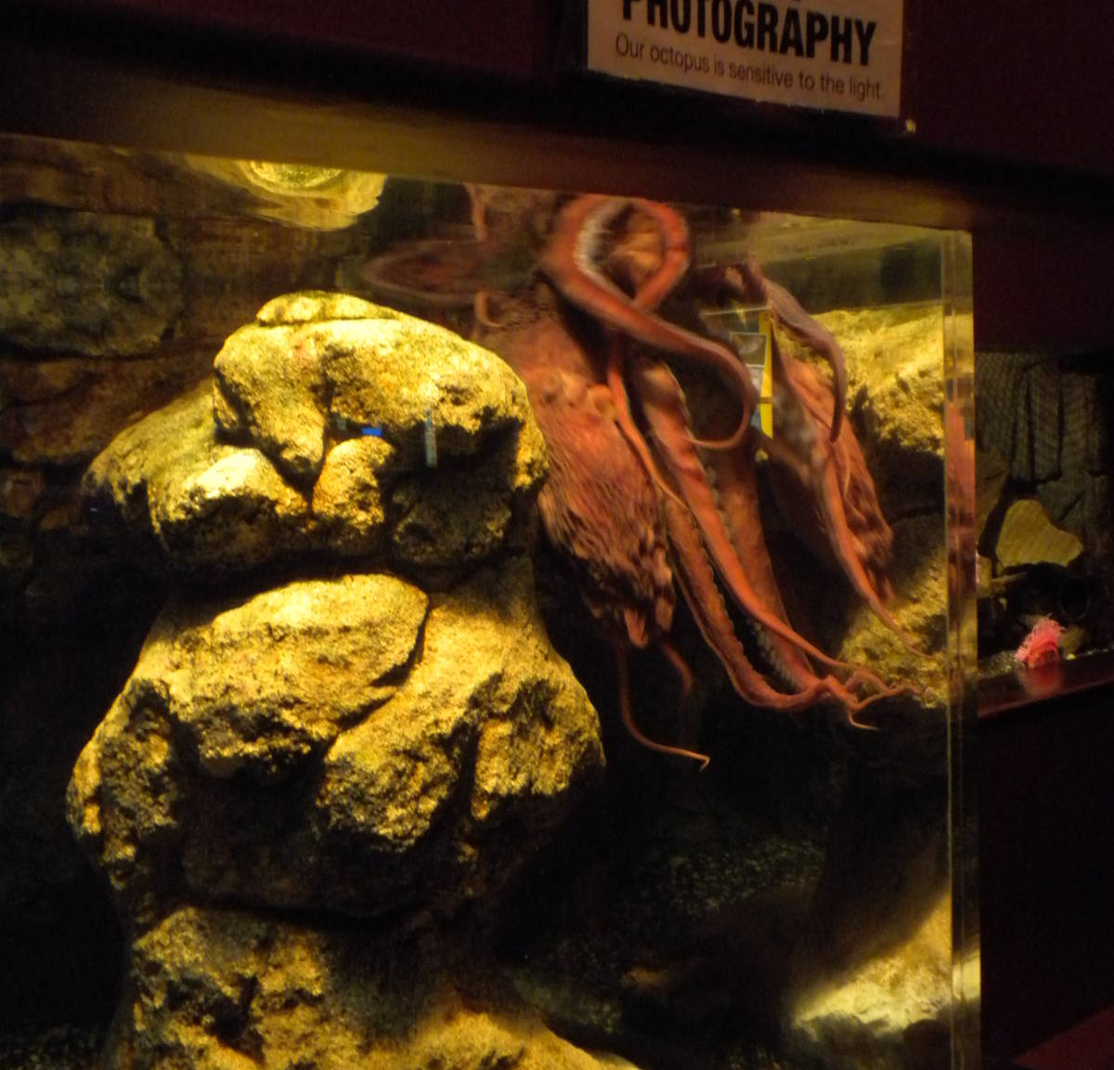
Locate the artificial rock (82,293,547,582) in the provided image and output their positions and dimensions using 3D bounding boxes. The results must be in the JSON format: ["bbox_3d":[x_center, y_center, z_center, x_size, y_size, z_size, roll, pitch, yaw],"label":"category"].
[{"bbox_3d":[-0.256,-0.103,1.680,0.460,0.295,0.400,-2,4,-9],"label":"artificial rock"}]

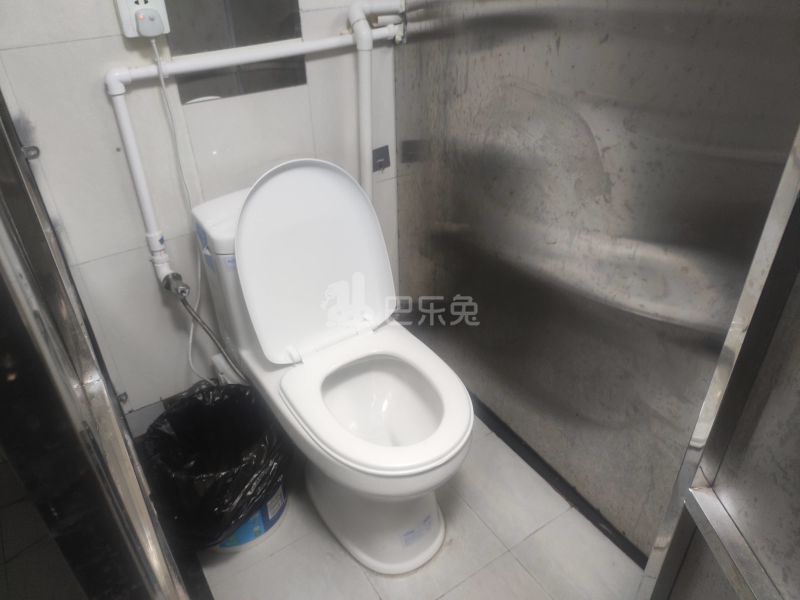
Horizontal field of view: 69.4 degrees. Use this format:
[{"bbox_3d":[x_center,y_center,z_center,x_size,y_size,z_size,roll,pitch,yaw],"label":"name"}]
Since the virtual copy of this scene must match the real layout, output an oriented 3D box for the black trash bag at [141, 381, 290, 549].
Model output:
[{"bbox_3d":[-0.412,0.390,1.361,0.280,0.290,0.280,-22,42,-26],"label":"black trash bag"}]

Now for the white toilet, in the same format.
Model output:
[{"bbox_3d":[-0.133,0.111,1.269,0.375,0.816,0.745,-21,41,-26],"label":"white toilet"}]

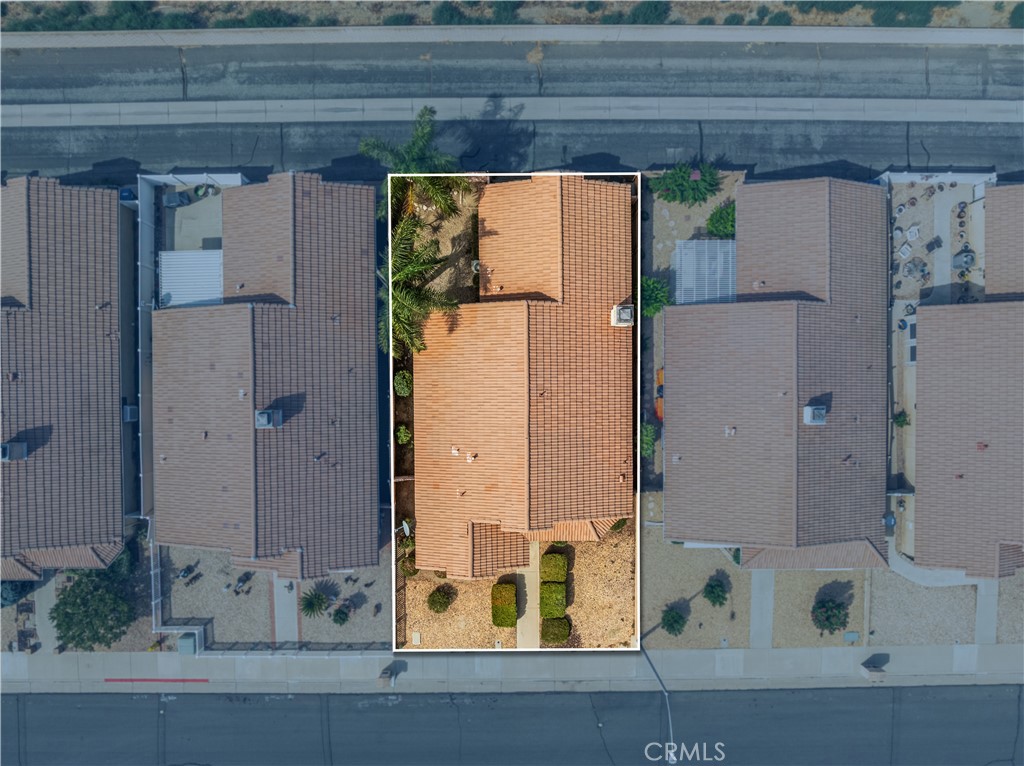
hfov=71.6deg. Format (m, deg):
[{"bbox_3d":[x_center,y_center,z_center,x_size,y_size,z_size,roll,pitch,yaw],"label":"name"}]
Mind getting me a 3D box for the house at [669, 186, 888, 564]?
[{"bbox_3d":[13.600,-0.200,36.250,11.600,4.900,19.600,0,90,0],"label":"house"}]

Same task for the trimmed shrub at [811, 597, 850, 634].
[{"bbox_3d":[17.680,12.930,39.450,2.110,1.700,2.050,0,90,0],"label":"trimmed shrub"}]

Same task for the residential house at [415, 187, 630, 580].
[{"bbox_3d":[0.630,-0.400,38.200,11.700,4.200,21.100,0,90,0],"label":"residential house"}]

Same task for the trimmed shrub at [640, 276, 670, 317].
[{"bbox_3d":[7.420,-4.540,37.300,1.750,2.200,2.050,0,90,0],"label":"trimmed shrub"}]

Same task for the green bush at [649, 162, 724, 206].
[{"bbox_3d":[9.590,-10.940,39.200,3.910,2.200,2.420,0,90,0],"label":"green bush"}]

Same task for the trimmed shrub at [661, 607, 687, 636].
[{"bbox_3d":[9.080,13.320,39.670,1.450,1.250,1.680,0,90,0],"label":"trimmed shrub"}]

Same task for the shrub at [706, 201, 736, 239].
[{"bbox_3d":[11.650,-9.050,39.450,1.720,1.700,2.050,0,90,0],"label":"shrub"}]

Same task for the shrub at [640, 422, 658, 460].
[{"bbox_3d":[7.170,3.090,37.700,1.100,1.600,1.950,0,90,0],"label":"shrub"}]

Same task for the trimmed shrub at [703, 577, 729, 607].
[{"bbox_3d":[11.380,11.660,39.650,1.400,1.300,1.620,0,90,0],"label":"trimmed shrub"}]

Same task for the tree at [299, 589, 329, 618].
[{"bbox_3d":[-10.530,11.730,37.850,1.450,1.350,1.500,0,90,0],"label":"tree"}]

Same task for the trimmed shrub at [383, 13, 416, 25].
[{"bbox_3d":[-6.150,-19.300,38.200,1.750,1.000,1.200,0,90,0],"label":"trimmed shrub"}]

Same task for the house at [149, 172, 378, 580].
[{"bbox_3d":[-12.630,-0.300,36.100,11.640,4.900,19.850,0,90,0],"label":"house"}]

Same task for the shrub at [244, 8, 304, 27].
[{"bbox_3d":[-13.640,-20.910,40.650,3.200,1.500,1.400,0,90,0],"label":"shrub"}]

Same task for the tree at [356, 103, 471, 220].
[{"bbox_3d":[-4.750,-10.600,35.400,5.200,6.200,5.200,0,90,0],"label":"tree"}]

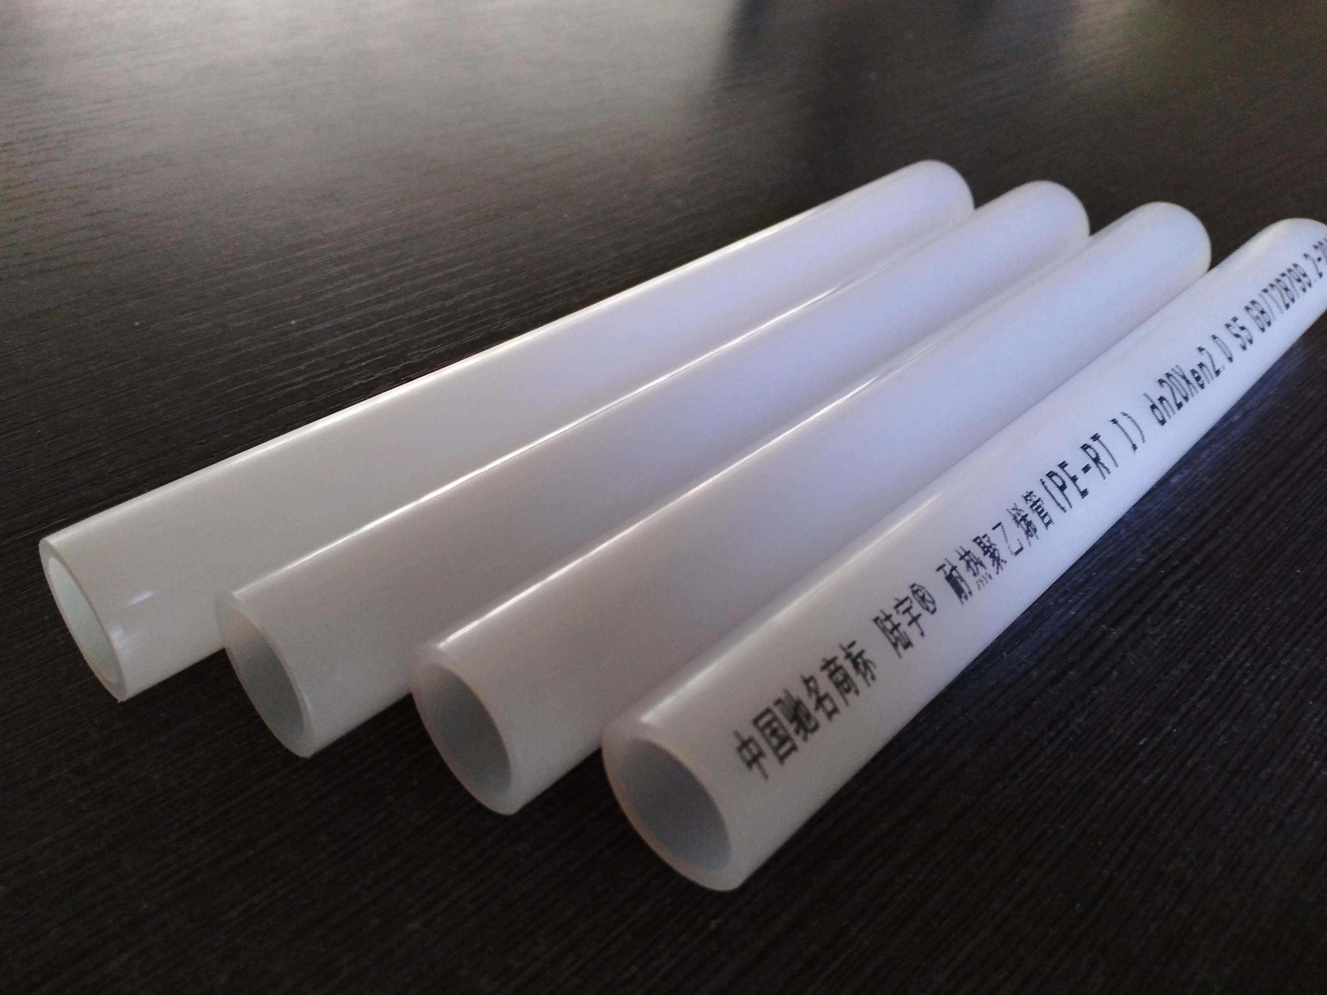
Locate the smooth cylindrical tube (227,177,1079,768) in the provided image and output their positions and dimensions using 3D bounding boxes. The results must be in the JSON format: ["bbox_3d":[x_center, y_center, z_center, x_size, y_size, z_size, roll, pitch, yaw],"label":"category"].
[{"bbox_3d":[0.017,-0.017,0.154,0.020,0.020,0.170,36,50,29],"label":"smooth cylindrical tube"}]

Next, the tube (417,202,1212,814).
[{"bbox_3d":[0.039,-0.012,0.151,0.169,0.020,0.020,-31,54,-34],"label":"tube"}]

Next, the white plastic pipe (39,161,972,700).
[{"bbox_3d":[-0.004,-0.023,0.158,0.020,0.020,0.169,36,50,29],"label":"white plastic pipe"}]

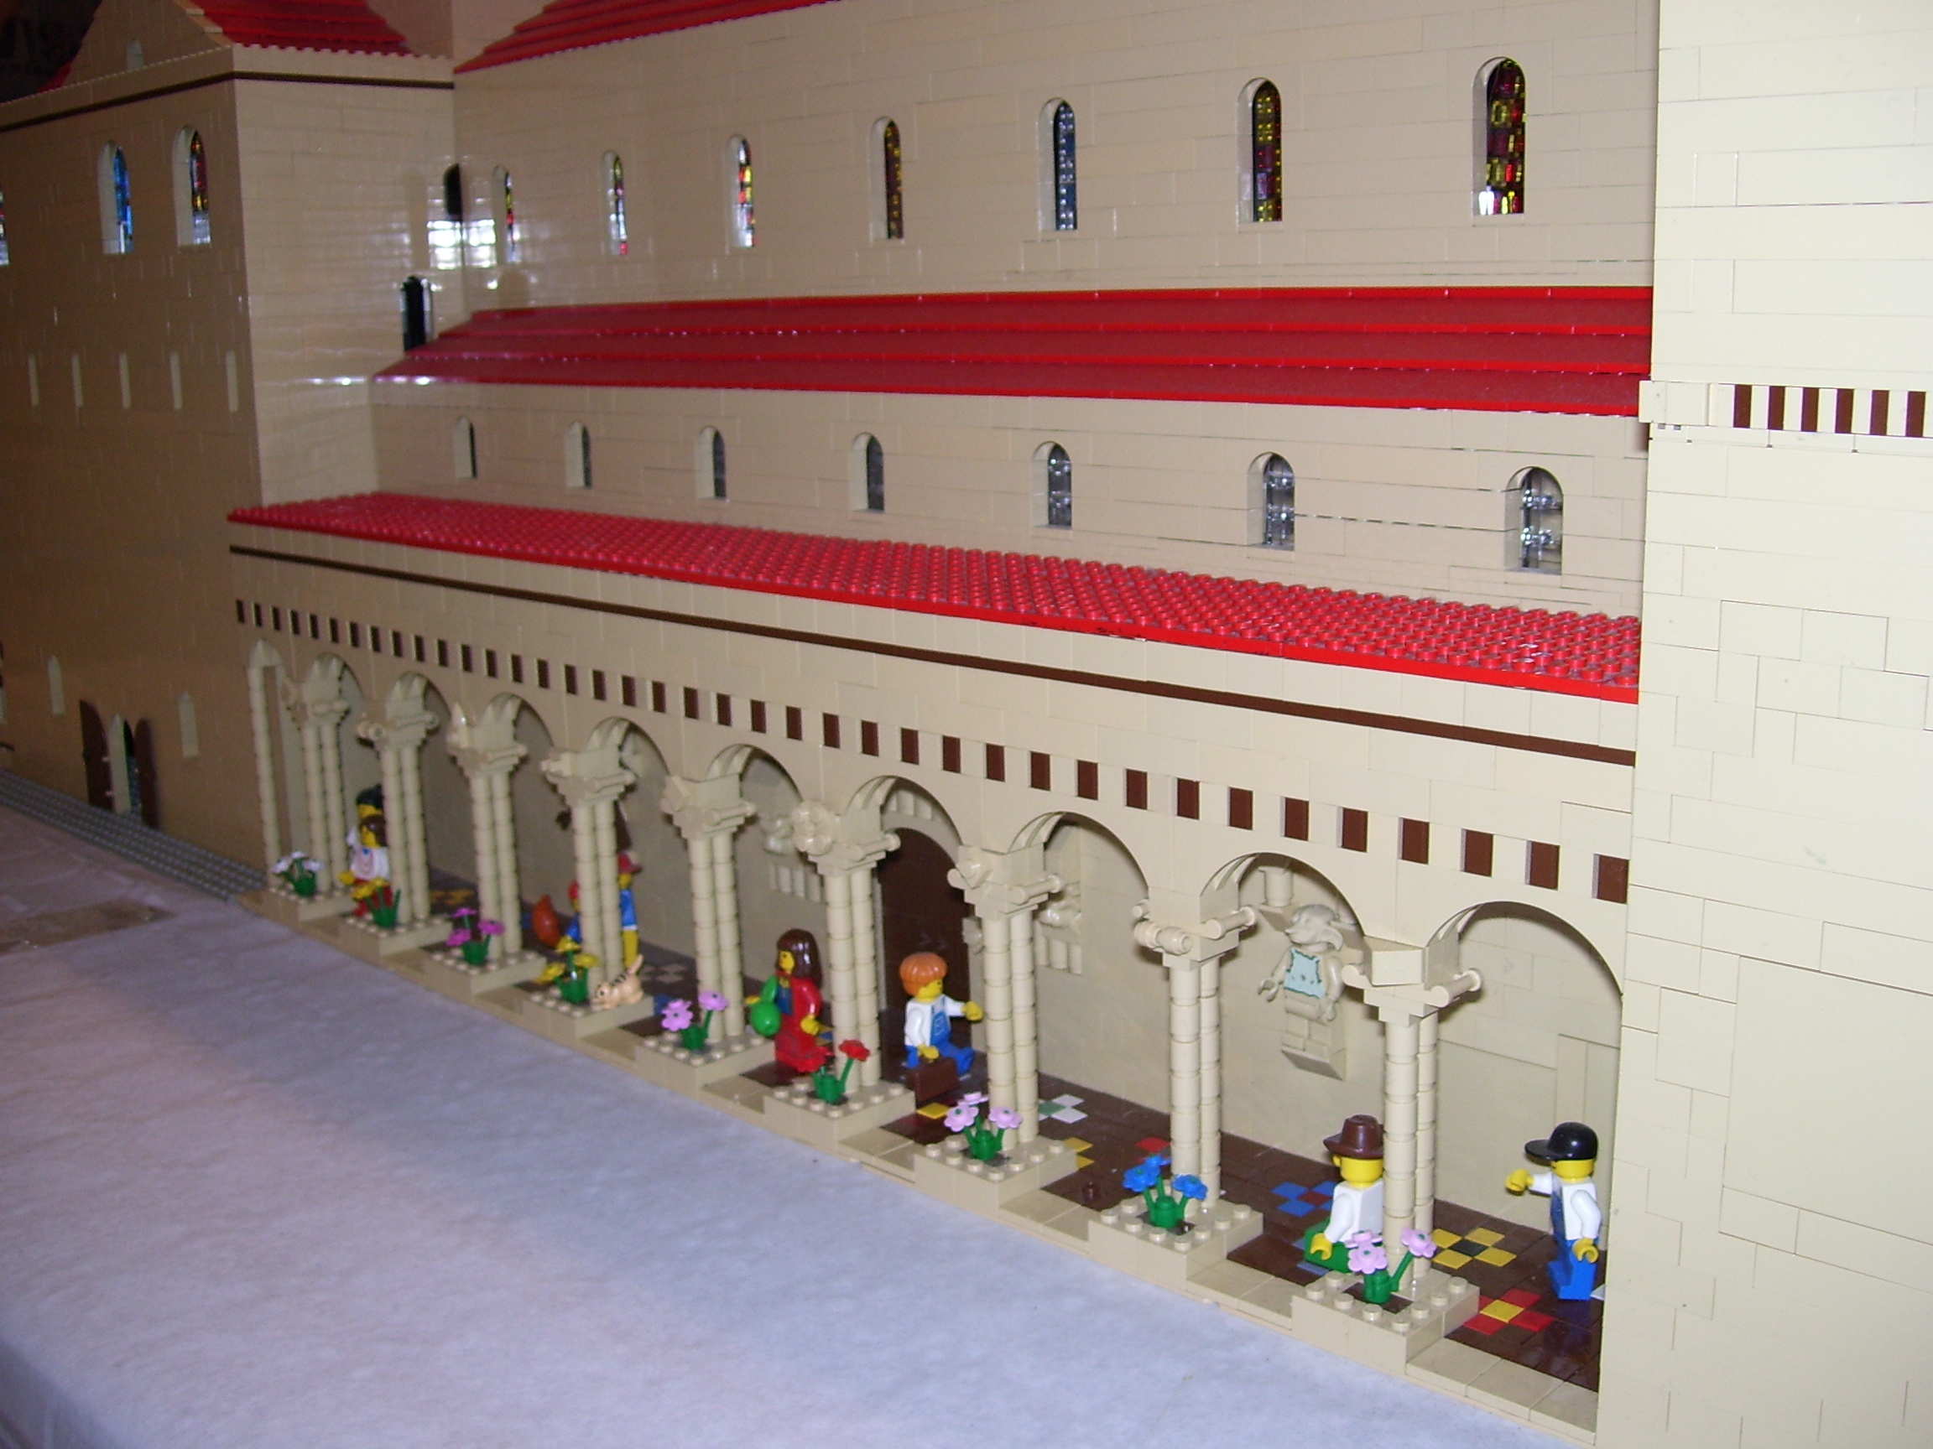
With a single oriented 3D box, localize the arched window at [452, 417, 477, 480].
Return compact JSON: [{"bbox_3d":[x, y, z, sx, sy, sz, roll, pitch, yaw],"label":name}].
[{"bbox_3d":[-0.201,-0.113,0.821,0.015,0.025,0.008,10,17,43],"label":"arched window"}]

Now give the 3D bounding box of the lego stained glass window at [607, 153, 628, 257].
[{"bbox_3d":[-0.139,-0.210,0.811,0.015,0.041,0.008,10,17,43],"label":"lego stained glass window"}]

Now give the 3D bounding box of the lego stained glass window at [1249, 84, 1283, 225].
[{"bbox_3d":[0.089,-0.169,0.592,0.016,0.043,0.007,10,19,43],"label":"lego stained glass window"}]

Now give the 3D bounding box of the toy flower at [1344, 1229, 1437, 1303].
[{"bbox_3d":[0.098,0.126,0.470,0.018,0.017,0.018,10,17,43],"label":"toy flower"}]

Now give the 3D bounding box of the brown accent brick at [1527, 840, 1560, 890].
[{"bbox_3d":[0.124,0.030,0.425,0.008,0.010,0.008,10,19,43],"label":"brown accent brick"}]

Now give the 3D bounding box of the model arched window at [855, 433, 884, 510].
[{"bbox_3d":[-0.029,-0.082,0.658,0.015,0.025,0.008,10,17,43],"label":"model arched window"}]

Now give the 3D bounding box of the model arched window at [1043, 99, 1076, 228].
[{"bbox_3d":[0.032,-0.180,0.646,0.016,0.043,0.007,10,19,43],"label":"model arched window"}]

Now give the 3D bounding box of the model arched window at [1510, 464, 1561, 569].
[{"bbox_3d":[0.141,-0.051,0.493,0.016,0.026,0.007,10,19,43],"label":"model arched window"}]

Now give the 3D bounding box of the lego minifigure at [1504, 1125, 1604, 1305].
[{"bbox_3d":[0.140,0.115,0.481,0.022,0.043,0.024,0,14,9],"label":"lego minifigure"}]

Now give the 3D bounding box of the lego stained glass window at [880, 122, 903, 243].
[{"bbox_3d":[-0.025,-0.190,0.700,0.016,0.043,0.007,10,19,43],"label":"lego stained glass window"}]

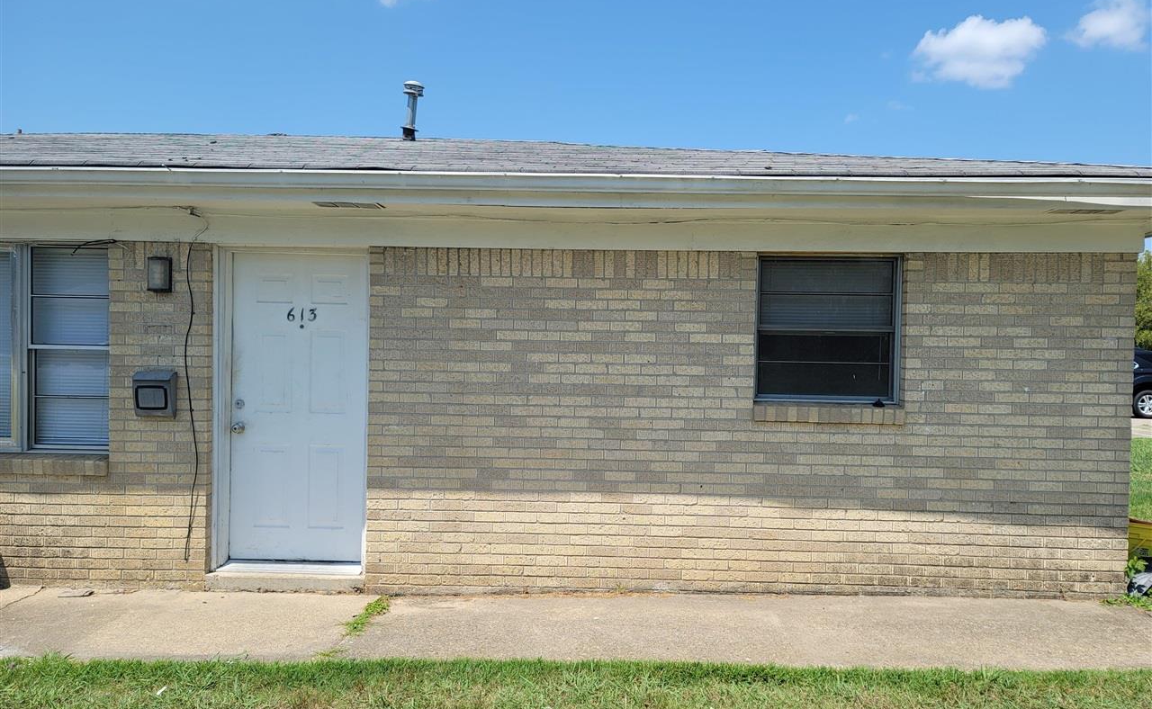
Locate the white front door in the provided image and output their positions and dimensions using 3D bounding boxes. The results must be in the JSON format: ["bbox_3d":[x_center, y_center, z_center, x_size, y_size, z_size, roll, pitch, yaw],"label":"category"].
[{"bbox_3d":[-1.839,0.347,5.530,0.915,2.040,0.050,1,1,1],"label":"white front door"}]

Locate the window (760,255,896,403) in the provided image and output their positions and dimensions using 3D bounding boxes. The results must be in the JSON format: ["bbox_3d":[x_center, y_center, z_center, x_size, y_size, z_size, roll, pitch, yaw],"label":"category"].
[{"bbox_3d":[1.605,-0.161,5.315,0.920,0.940,0.080,1,1,1],"label":"window"}]

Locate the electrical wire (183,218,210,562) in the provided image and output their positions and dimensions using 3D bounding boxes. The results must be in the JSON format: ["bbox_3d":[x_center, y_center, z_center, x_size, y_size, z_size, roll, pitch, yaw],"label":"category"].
[{"bbox_3d":[-2.418,0.226,5.290,0.165,2.190,0.040,1,1,1],"label":"electrical wire"}]

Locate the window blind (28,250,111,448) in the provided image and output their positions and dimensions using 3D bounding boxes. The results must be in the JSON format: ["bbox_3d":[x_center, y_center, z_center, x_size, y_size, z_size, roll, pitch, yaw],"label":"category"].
[{"bbox_3d":[-3.314,-0.044,5.470,0.570,1.310,0.040,1,1,1],"label":"window blind"}]

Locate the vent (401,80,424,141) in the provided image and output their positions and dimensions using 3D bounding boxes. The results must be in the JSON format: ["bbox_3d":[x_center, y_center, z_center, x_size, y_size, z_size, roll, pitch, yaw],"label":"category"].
[{"bbox_3d":[-1.927,-2.878,9.800,0.235,0.680,0.235,4,1,1],"label":"vent"}]

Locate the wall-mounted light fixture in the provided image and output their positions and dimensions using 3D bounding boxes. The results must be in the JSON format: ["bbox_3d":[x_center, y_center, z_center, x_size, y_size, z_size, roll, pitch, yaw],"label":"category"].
[{"bbox_3d":[-2.637,-0.504,5.270,0.140,0.225,0.090,1,1,1],"label":"wall-mounted light fixture"}]

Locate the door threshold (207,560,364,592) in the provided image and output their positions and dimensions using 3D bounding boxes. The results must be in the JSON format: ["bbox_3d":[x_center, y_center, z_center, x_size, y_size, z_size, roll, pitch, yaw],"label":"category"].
[{"bbox_3d":[-1.858,1.440,5.430,1.020,0.140,0.220,1,1,1],"label":"door threshold"}]

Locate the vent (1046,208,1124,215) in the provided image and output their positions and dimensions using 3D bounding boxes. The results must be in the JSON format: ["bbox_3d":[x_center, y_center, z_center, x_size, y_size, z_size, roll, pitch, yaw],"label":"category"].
[{"bbox_3d":[2.943,-0.828,4.820,0.400,0.020,0.160,1,1,1],"label":"vent"}]

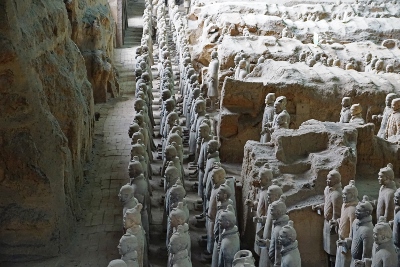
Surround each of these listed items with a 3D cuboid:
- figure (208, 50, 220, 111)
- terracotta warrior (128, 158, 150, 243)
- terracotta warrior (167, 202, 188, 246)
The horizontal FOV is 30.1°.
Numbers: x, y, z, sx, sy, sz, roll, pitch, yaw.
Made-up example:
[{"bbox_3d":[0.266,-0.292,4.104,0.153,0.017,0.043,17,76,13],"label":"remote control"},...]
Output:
[{"bbox_3d":[0.437,-1.595,22.459,0.390,1.830,0.550,0,16,-4],"label":"figure"},{"bbox_3d":[-0.979,1.284,12.151,0.410,1.820,0.550,0,16,-4],"label":"terracotta warrior"},{"bbox_3d":[-0.304,1.815,10.304,0.410,1.820,0.550,0,16,-4],"label":"terracotta warrior"}]

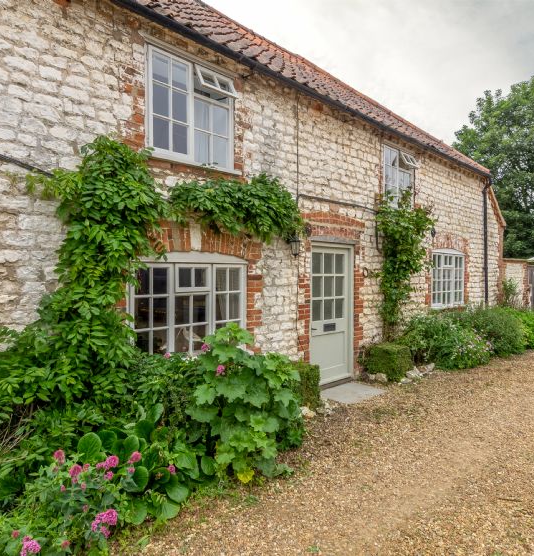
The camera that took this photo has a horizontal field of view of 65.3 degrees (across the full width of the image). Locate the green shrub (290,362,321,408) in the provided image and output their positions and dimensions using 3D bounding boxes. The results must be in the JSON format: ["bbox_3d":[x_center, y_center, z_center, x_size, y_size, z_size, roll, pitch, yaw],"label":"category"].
[{"bbox_3d":[0.297,1.331,5.016,0.500,0.530,0.440,-1,1,-44],"label":"green shrub"}]

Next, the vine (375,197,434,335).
[{"bbox_3d":[2.430,0.001,7.112,1.430,2.760,0.400,-1,1,-44],"label":"vine"}]

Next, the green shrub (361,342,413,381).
[{"bbox_3d":[1.961,1.304,6.633,0.540,0.530,0.460,-1,1,-44],"label":"green shrub"}]

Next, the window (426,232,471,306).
[{"bbox_3d":[3.847,0.007,8.816,1.720,1.210,0.110,-1,1,-44],"label":"window"}]

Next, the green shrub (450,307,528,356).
[{"bbox_3d":[4.363,1.088,8.465,1.800,0.900,1.000,-1,1,-44],"label":"green shrub"}]

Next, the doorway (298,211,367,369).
[{"bbox_3d":[0.948,0.324,6.043,1.550,2.450,0.200,-1,1,-44],"label":"doorway"}]

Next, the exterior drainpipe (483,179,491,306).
[{"bbox_3d":[5.359,-0.470,10.137,0.100,3.800,0.170,-1,1,-44],"label":"exterior drainpipe"}]

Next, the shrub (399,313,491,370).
[{"bbox_3d":[3.078,1.098,7.276,1.600,0.920,0.900,-1,1,-44],"label":"shrub"}]

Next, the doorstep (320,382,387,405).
[{"bbox_3d":[1.189,1.603,5.761,0.850,0.060,0.570,-1,1,-44],"label":"doorstep"}]

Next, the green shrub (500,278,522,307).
[{"bbox_3d":[6.612,0.720,11.308,0.600,1.380,0.480,-1,1,-44],"label":"green shrub"}]

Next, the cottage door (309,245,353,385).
[{"bbox_3d":[0.912,0.529,6.040,0.990,1.980,0.080,-1,1,-44],"label":"cottage door"}]

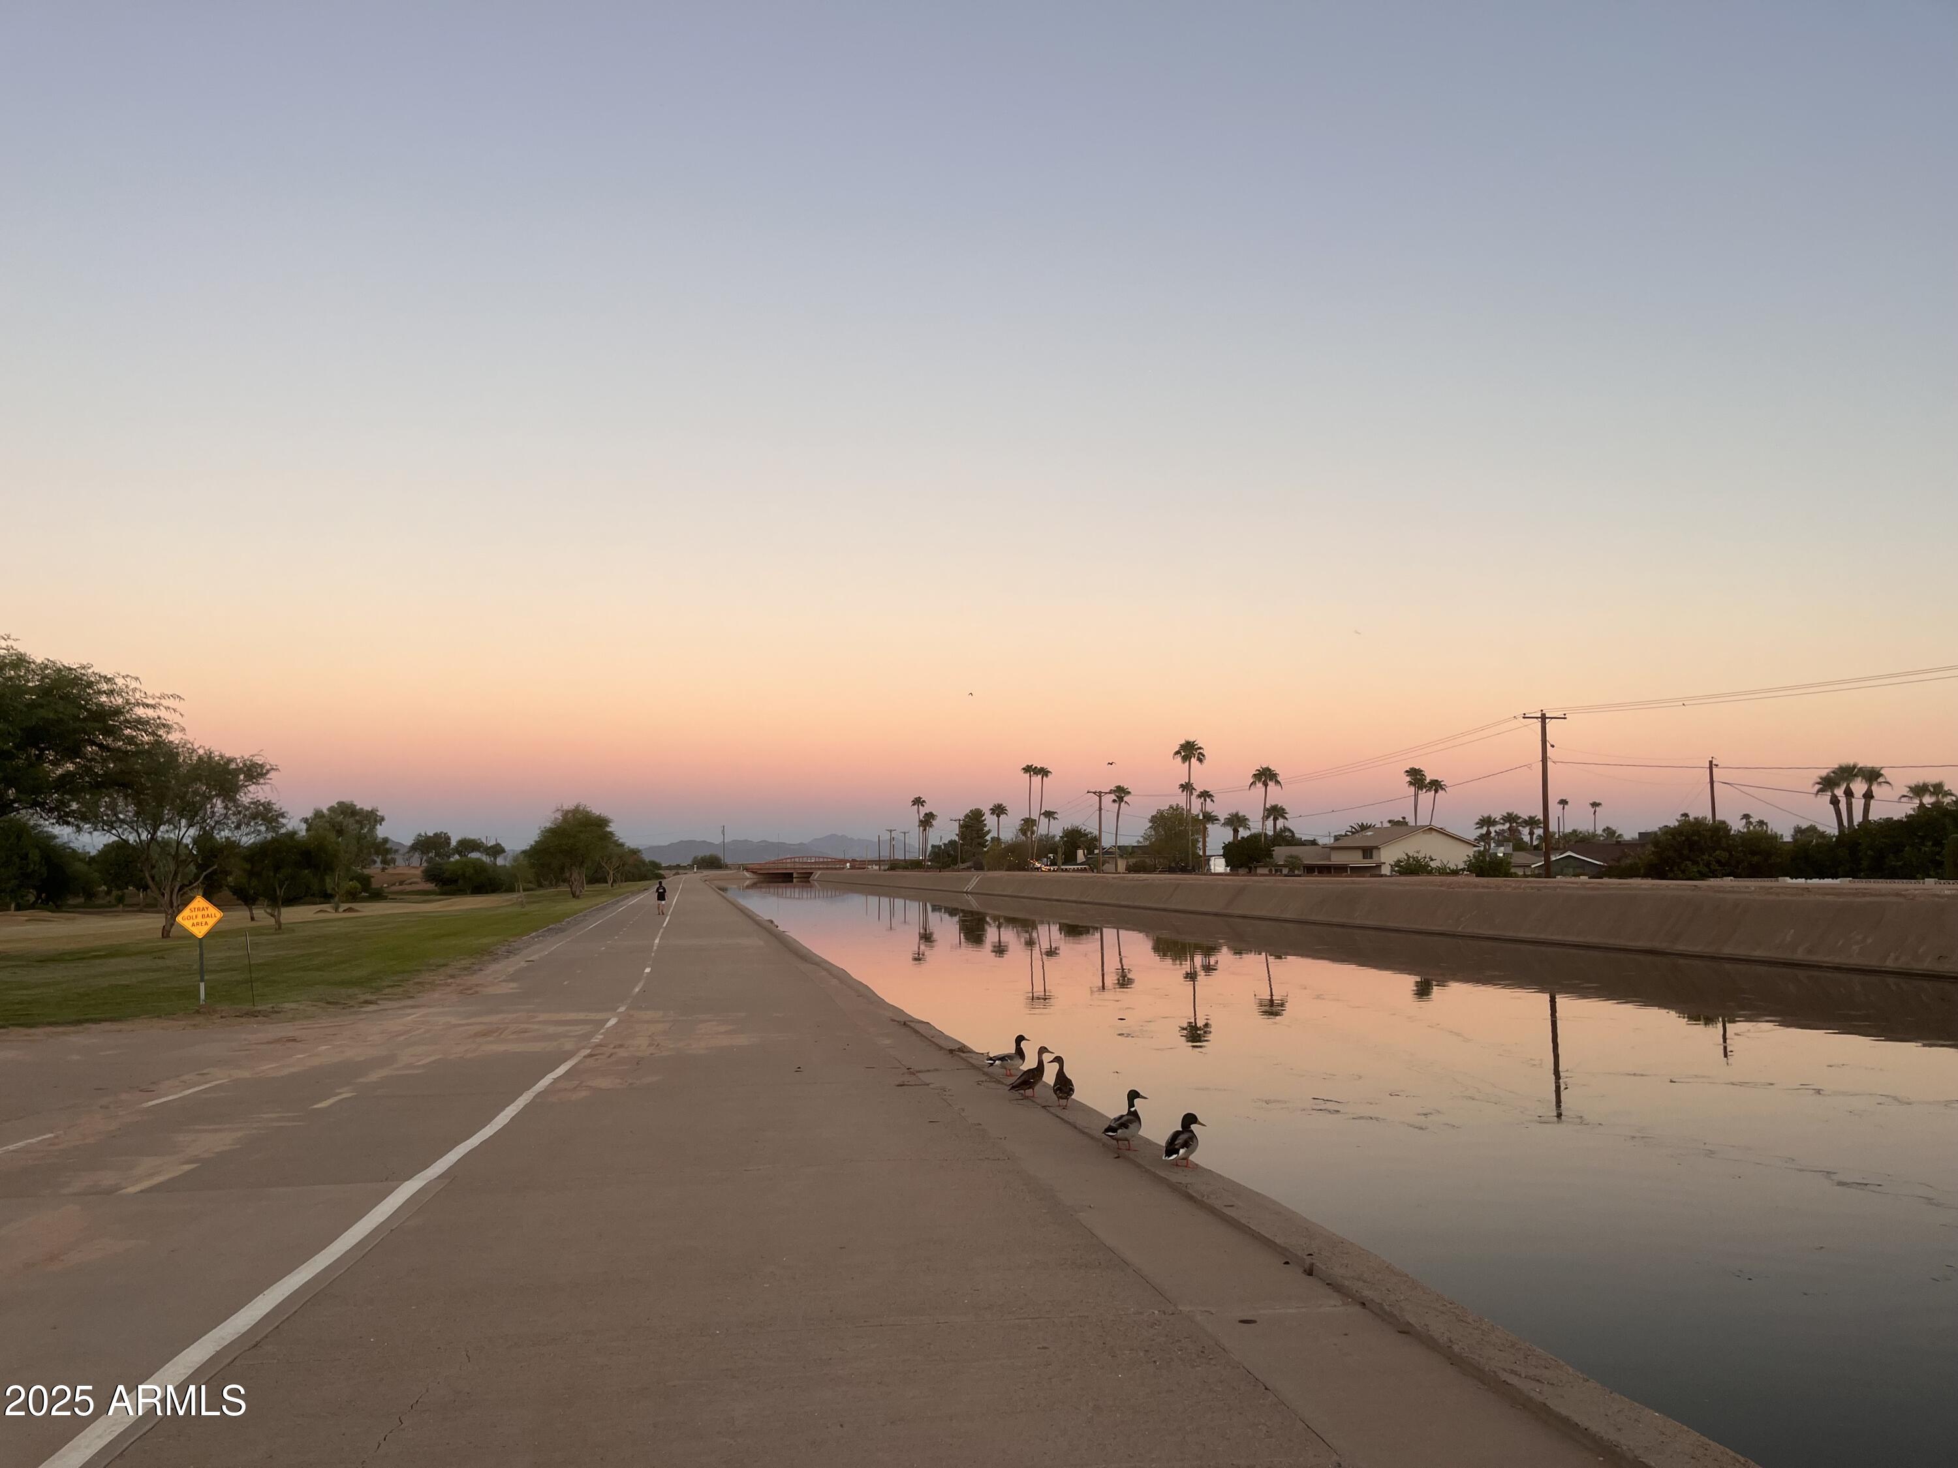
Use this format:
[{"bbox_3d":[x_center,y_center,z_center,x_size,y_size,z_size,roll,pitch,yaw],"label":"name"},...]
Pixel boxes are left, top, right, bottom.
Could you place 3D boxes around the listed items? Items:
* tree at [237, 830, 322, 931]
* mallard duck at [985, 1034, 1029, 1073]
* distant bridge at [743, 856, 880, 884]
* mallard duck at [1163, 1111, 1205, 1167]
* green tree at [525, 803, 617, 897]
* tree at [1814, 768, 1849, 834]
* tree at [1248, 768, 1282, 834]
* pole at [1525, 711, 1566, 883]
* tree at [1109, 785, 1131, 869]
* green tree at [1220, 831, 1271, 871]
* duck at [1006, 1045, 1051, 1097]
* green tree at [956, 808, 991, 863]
[{"bbox_3d":[-31.339,6.556,66.000,4.200,4.600,4.000,0,-5,0],"label":"tree"},{"bbox_3d":[0.243,2.840,13.000,0.420,0.370,0.180,2,-6,-21],"label":"mallard duck"},{"bbox_3d":[-40.433,32.679,355.000,33.000,6.600,8.000,0,-5,-9],"label":"distant bridge"},{"bbox_3d":[1.123,2.210,8.075,0.170,0.310,0.350,-5,-7,42],"label":"mallard duck"},{"bbox_3d":[-34.520,9.881,125.000,7.800,8.100,7.600,0,-5,0],"label":"green tree"},{"bbox_3d":[61.439,6.952,105.593,2.300,8.979,2.300,-3,-6,30],"label":"tree"},{"bbox_3d":[29.449,9.031,151.000,3.400,11.000,3.400,0,-5,0],"label":"tree"},{"bbox_3d":[27.412,3.513,70.579,2.450,9.281,0.350,1,-5,-12],"label":"pole"},{"bbox_3d":[16.110,11.488,167.487,2.600,11.315,2.600,-1,-5,5],"label":"tree"},{"bbox_3d":[24.700,11.630,135.765,4.800,5.174,4.800,-1,-5,10],"label":"green tree"},{"bbox_3d":[0.356,2.412,10.570,0.360,0.370,0.160,3,-6,-33],"label":"duck"},{"bbox_3d":[-0.905,20.964,290.000,7.000,12.500,7.000,0,-5,0],"label":"green tree"}]

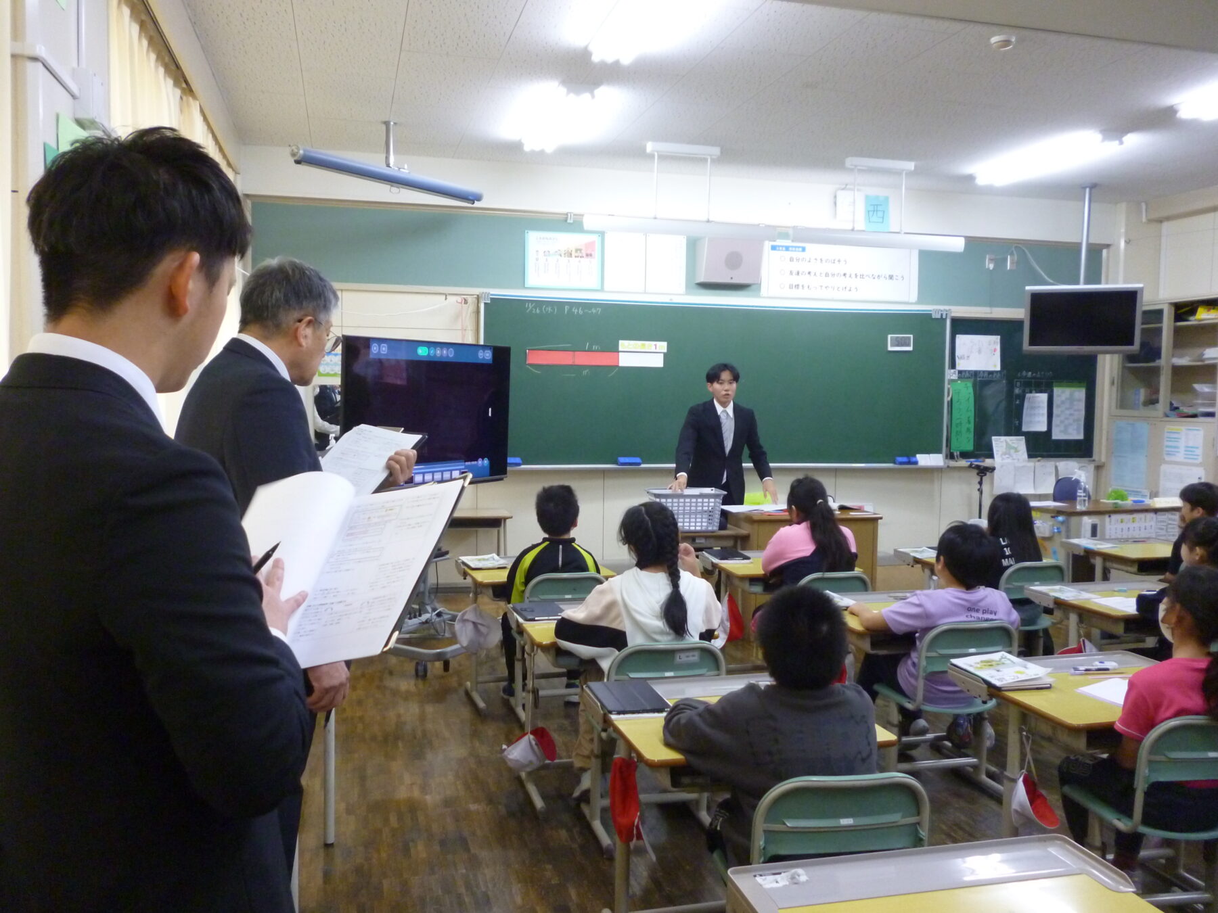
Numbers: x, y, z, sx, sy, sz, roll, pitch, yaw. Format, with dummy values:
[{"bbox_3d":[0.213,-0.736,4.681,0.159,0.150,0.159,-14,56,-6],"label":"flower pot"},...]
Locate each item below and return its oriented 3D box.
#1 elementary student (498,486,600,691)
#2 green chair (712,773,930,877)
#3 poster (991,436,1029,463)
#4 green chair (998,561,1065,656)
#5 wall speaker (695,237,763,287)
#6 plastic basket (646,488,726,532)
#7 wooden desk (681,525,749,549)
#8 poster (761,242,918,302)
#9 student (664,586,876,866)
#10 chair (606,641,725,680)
[{"bbox_3d":[-0.261,0.645,4.515,0.440,1.040,0.580,0,5,-15],"label":"elementary student"},{"bbox_3d":[0.433,1.003,2.296,0.410,0.720,0.460,0,5,-9],"label":"green chair"},{"bbox_3d":[3.237,-0.057,7.937,0.305,0.207,0.010,0,-9,-15],"label":"poster"},{"bbox_3d":[1.916,0.787,4.758,0.370,0.645,0.430,0,4,-15],"label":"green chair"},{"bbox_3d":[0.872,-1.392,7.072,0.430,0.320,0.220,0,4,-13],"label":"wall speaker"},{"bbox_3d":[0.425,0.300,5.679,0.430,0.225,0.300,0,4,-15],"label":"plastic basket"},{"bbox_3d":[0.452,0.750,5.752,0.610,0.645,0.410,0,5,-15],"label":"wooden desk"},{"bbox_3d":[1.750,-1.378,7.396,1.270,0.400,0.020,0,4,-13],"label":"poster"},{"bbox_3d":[0.315,0.754,2.134,0.440,0.985,0.530,0,4,-15],"label":"student"},{"bbox_3d":[0.132,0.863,3.119,0.370,0.645,0.430,0,4,-15],"label":"chair"}]

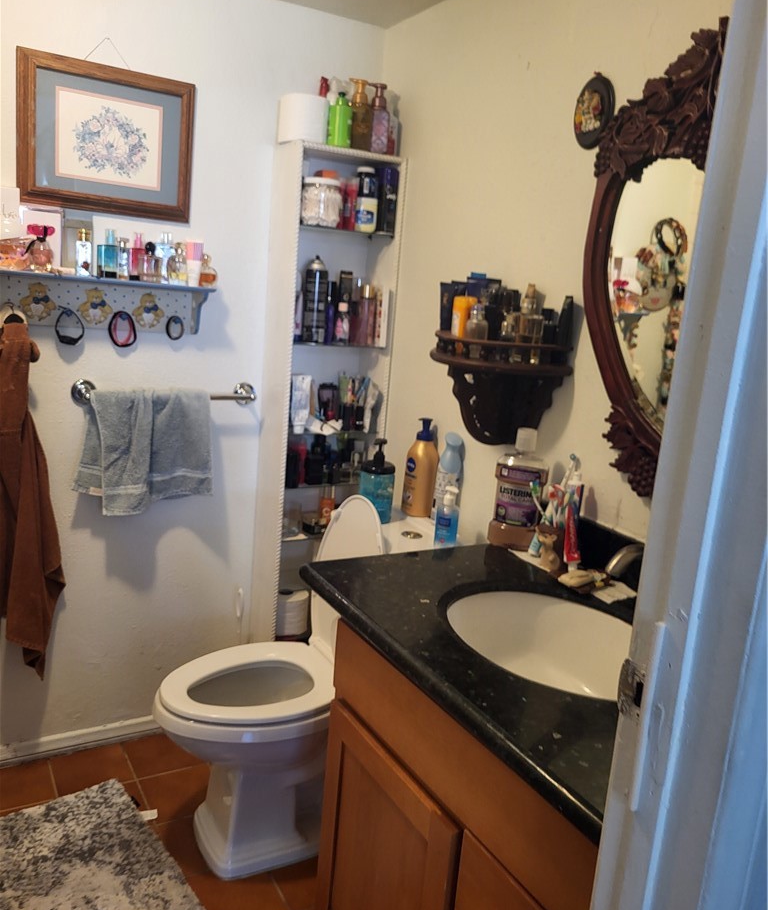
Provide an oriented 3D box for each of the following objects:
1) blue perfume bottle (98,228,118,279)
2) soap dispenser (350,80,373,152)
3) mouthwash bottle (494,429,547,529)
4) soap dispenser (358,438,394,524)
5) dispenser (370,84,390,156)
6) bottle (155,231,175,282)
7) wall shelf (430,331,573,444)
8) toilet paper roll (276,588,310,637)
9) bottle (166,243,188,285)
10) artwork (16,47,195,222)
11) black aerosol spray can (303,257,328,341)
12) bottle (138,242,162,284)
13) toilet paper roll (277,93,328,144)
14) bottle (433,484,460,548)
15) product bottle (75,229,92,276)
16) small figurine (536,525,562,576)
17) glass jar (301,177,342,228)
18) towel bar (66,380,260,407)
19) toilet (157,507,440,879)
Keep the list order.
[{"bbox_3d":[-0.690,-0.503,1.927,0.051,0.121,0.036,-2,13,-27],"label":"blue perfume bottle"},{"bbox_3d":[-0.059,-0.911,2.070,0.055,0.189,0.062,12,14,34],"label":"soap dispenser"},{"bbox_3d":[0.286,0.069,1.614,0.110,0.256,0.074,8,12,18],"label":"mouthwash bottle"},{"bbox_3d":[-0.016,0.065,1.958,0.087,0.218,0.068,2,12,-12],"label":"soap dispenser"},{"bbox_3d":[-0.016,-0.904,2.070,0.062,0.179,0.051,0,13,-19],"label":"dispenser"},{"bbox_3d":[-0.568,-0.509,1.991,0.049,0.130,0.032,-3,15,-31],"label":"bottle"},{"bbox_3d":[0.211,-0.145,1.777,0.174,0.265,0.428,-3,15,-31],"label":"wall shelf"},{"bbox_3d":[-0.295,0.471,2.303,0.132,0.109,0.132,4,11,-1],"label":"toilet paper roll"},{"bbox_3d":[-0.540,-0.499,2.022,0.053,0.105,0.036,-1,13,-25],"label":"bottle"},{"bbox_3d":[-0.679,-0.774,1.902,0.409,0.344,0.026,-3,15,-31],"label":"artwork"},{"bbox_3d":[-0.185,-0.423,2.101,0.061,0.232,0.061,5,12,-1],"label":"black aerosol spray can"},{"bbox_3d":[-0.589,-0.485,1.936,0.048,0.103,0.038,-3,15,-31],"label":"bottle"},{"bbox_3d":[-0.205,-0.847,1.960,0.127,0.110,0.127,5,12,-1],"label":"toilet paper roll"},{"bbox_3d":[0.151,0.144,1.814,0.056,0.146,0.038,7,12,14],"label":"bottle"},{"bbox_3d":[-0.730,-0.491,1.871,0.036,0.116,0.030,-2,13,-28],"label":"product bottle"},{"bbox_3d":[0.332,0.187,1.539,0.048,0.098,0.044,2,12,-11],"label":"small figurine"},{"bbox_3d":[-0.168,-0.669,2.062,0.107,0.127,0.107,5,12,-1],"label":"glass jar"},{"bbox_3d":[-0.586,-0.164,2.113,0.503,0.064,0.074,-2,13,-30],"label":"towel bar"},{"bbox_3d":[-0.193,0.530,1.901,0.734,0.852,0.405,-2,13,-30],"label":"toilet"}]

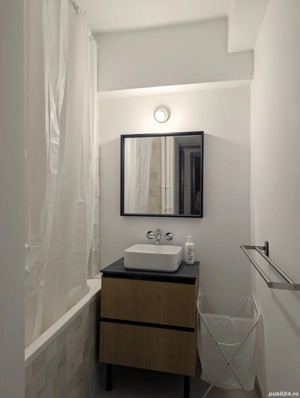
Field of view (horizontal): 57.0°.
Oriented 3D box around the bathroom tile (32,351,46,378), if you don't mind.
[{"bbox_3d":[-0.504,0.744,1.246,0.009,0.072,0.100,0,1,11],"label":"bathroom tile"}]

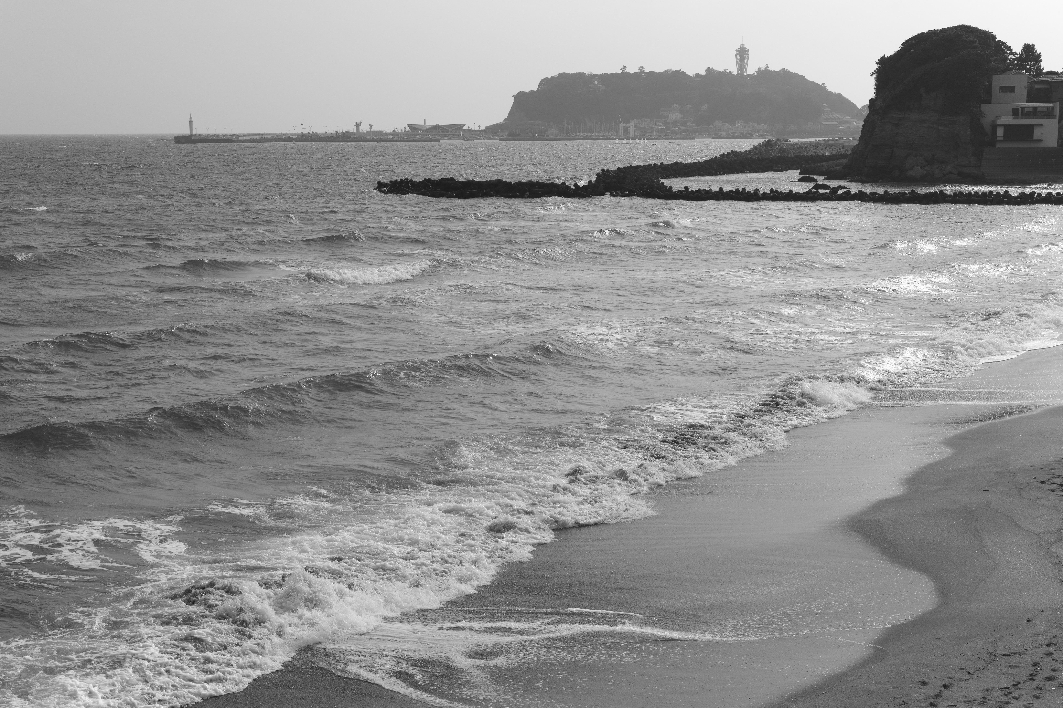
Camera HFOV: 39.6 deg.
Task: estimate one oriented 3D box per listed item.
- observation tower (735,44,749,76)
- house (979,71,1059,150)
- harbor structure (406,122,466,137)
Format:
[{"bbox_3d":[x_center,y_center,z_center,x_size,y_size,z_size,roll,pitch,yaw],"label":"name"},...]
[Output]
[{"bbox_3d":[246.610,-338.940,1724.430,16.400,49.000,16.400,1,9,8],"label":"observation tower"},{"bbox_3d":[75.170,-37.610,228.870,11.400,11.300,10.000,1,9,10],"label":"house"},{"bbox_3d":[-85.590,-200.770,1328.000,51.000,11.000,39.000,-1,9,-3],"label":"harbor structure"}]

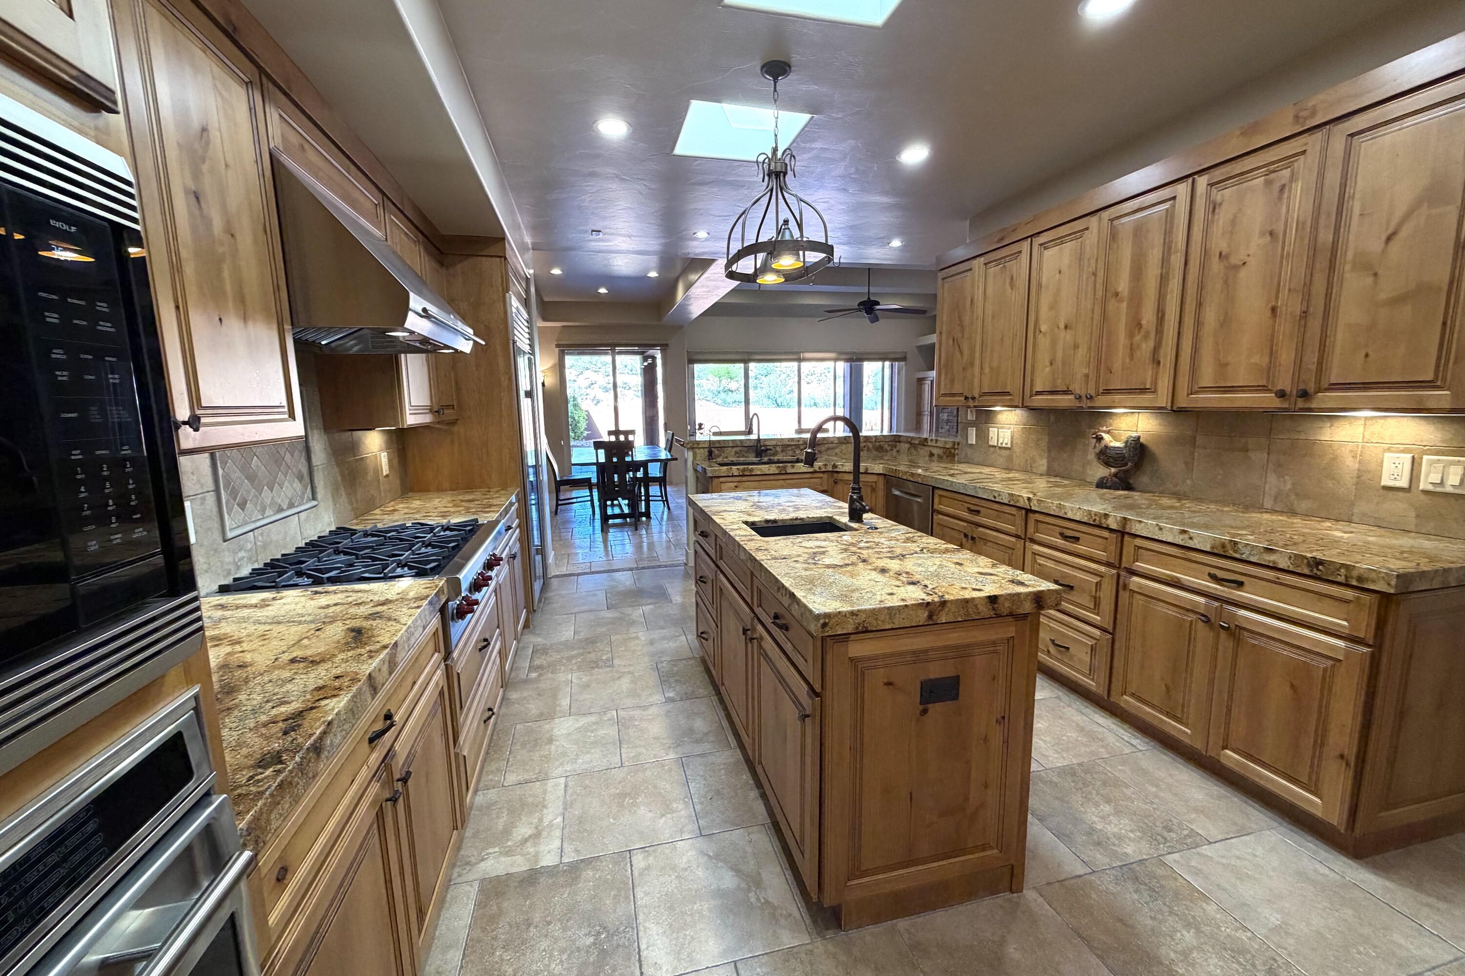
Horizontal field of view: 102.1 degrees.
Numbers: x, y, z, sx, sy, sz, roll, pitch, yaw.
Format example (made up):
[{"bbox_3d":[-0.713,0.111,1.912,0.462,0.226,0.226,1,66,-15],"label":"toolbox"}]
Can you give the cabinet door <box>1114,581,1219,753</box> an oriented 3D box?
[{"bbox_3d":[1.719,0.675,2.364,0.020,0.581,0.413,-3,9,-13],"label":"cabinet door"}]

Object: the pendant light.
[{"bbox_3d":[0.180,-1.254,2.365,0.442,0.766,0.442,-1,8,0],"label":"pendant light"}]

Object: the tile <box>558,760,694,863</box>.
[{"bbox_3d":[-0.375,1.155,2.148,0.449,0.013,0.448,-3,9,-13],"label":"tile"}]

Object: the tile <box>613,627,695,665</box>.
[{"bbox_3d":[-0.486,0.948,3.526,0.450,0.012,0.450,-3,8,-13],"label":"tile"}]

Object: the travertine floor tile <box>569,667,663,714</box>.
[{"bbox_3d":[-0.590,1.023,3.023,0.450,0.012,0.450,-3,8,-13],"label":"travertine floor tile"}]

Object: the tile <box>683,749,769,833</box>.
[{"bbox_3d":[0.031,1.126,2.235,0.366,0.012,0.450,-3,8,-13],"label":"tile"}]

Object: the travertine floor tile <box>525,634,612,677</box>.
[{"bbox_3d":[-0.923,0.977,3.410,0.449,0.013,0.448,-3,9,-13],"label":"travertine floor tile"}]

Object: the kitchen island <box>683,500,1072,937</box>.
[{"bbox_3d":[0.323,0.612,2.465,0.688,0.929,1.908,-3,8,-13],"label":"kitchen island"}]

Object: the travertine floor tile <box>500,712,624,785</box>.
[{"bbox_3d":[-0.712,1.103,2.534,0.449,0.013,0.452,-3,9,-13],"label":"travertine floor tile"}]

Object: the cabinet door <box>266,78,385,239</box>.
[{"bbox_3d":[-1.264,-0.990,1.887,0.020,0.171,0.896,-3,9,-13],"label":"cabinet door"}]

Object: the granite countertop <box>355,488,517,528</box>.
[{"bbox_3d":[-1.475,0.117,3.057,0.614,0.055,1.025,-3,8,-13],"label":"granite countertop"}]

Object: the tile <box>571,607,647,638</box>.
[{"bbox_3d":[-0.809,0.896,3.925,0.450,0.012,0.450,-3,8,-13],"label":"tile"}]

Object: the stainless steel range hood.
[{"bbox_3d":[-1.251,-0.698,1.934,0.619,0.436,0.907,-3,9,-13],"label":"stainless steel range hood"}]

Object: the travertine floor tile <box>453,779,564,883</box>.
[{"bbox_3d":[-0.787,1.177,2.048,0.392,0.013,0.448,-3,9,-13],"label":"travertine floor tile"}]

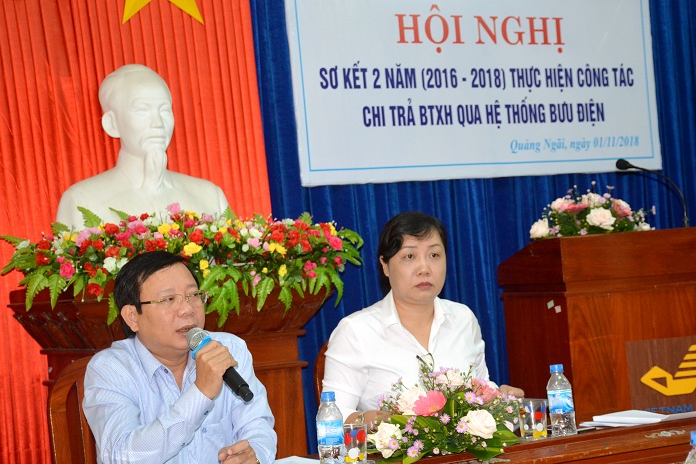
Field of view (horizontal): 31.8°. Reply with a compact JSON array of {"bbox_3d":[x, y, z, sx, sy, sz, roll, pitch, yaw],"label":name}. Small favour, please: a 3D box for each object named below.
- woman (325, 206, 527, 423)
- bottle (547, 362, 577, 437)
[{"bbox_3d":[0.229,0.593,3.041,0.520,1.300,0.720,-4,-2,-26],"label":"woman"},{"bbox_3d":[0.493,0.390,2.830,0.060,0.168,0.060,-5,-2,0],"label":"bottle"}]

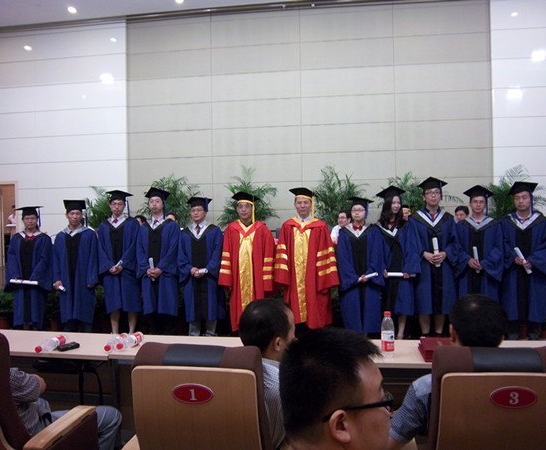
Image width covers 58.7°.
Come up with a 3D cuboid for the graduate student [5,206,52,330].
[{"bbox_3d":[-2.985,0.561,5.950,0.570,1.575,0.420,-1,0,3],"label":"graduate student"}]

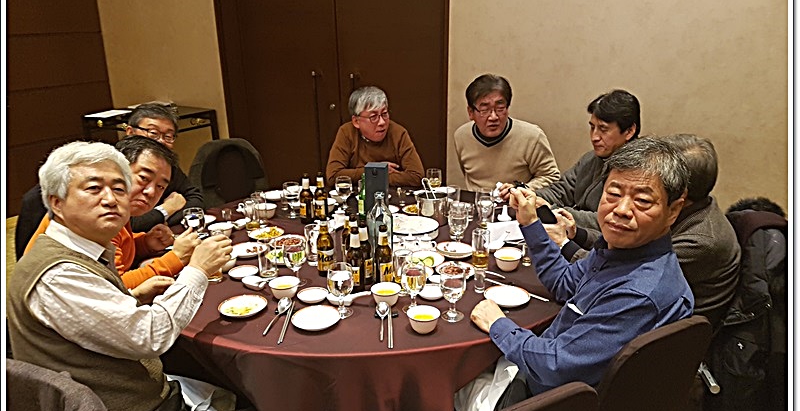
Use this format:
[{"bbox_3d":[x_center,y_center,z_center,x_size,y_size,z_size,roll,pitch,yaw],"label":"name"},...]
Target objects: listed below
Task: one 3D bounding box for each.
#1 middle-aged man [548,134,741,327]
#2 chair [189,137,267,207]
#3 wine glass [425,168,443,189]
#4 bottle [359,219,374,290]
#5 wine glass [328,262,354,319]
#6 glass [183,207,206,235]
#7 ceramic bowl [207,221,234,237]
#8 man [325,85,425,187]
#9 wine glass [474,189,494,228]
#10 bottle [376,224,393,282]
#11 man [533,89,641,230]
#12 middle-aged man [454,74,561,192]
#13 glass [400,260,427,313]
[{"bbox_3d":[0.806,0.330,2.191,0.650,1.250,0.540,4,18,16],"label":"middle-aged man"},{"bbox_3d":[-0.783,0.155,3.241,0.460,0.960,0.580,-12,22,-31],"label":"chair"},{"bbox_3d":[0.172,-0.110,2.997,0.079,0.152,0.079,-1,17,0],"label":"wine glass"},{"bbox_3d":[-0.105,0.146,1.902,0.058,0.212,0.058,-1,18,0],"label":"bottle"},{"bbox_3d":[-0.166,0.240,1.707,0.075,0.158,0.075,-1,18,0],"label":"wine glass"},{"bbox_3d":[-0.830,0.089,2.414,0.081,0.152,0.081,-1,17,0],"label":"glass"},{"bbox_3d":[-0.760,0.098,2.549,0.108,0.052,0.108,-1,17,0],"label":"ceramic bowl"},{"bbox_3d":[-0.120,-0.015,3.175,0.540,1.220,0.720,-1,18,-3],"label":"man"},{"bbox_3d":[0.369,0.011,2.587,0.078,0.158,0.078,-1,17,0],"label":"wine glass"},{"bbox_3d":[-0.050,0.166,1.995,0.060,0.218,0.060,-1,18,0],"label":"bottle"},{"bbox_3d":[0.834,0.159,2.611,0.760,1.280,0.540,-6,19,-16],"label":"man"},{"bbox_3d":[0.509,-0.022,3.099,0.540,1.270,0.720,8,20,24],"label":"middle-aged man"},{"bbox_3d":[0.041,0.248,1.849,0.077,0.153,0.077,-1,18,0],"label":"glass"}]

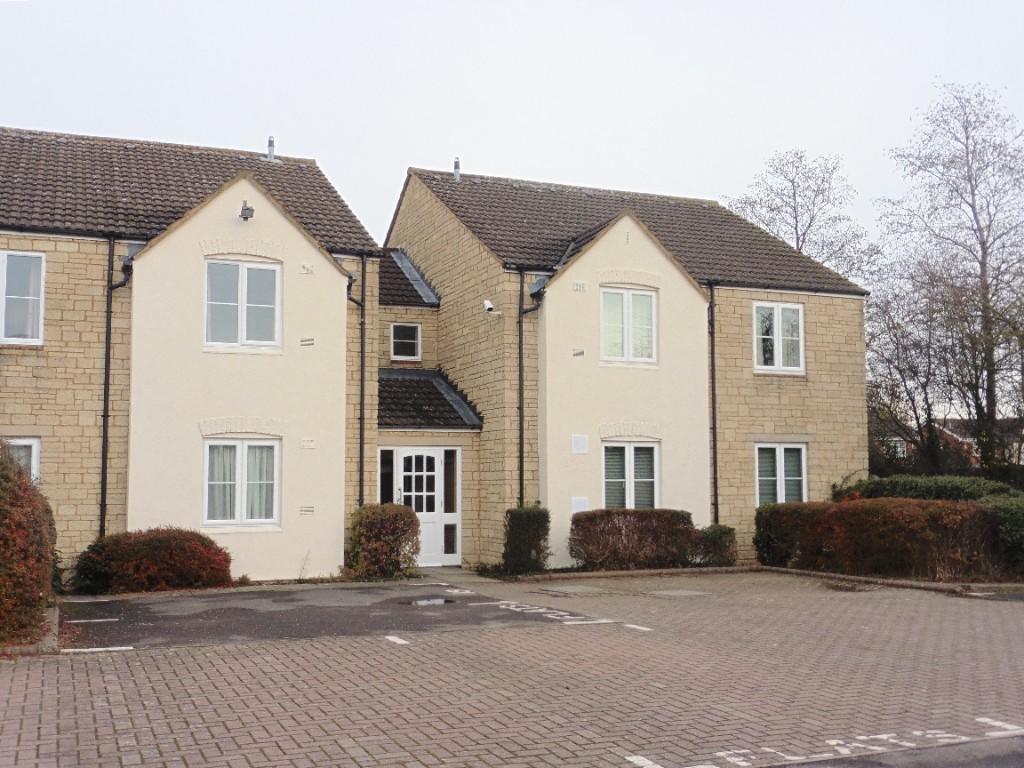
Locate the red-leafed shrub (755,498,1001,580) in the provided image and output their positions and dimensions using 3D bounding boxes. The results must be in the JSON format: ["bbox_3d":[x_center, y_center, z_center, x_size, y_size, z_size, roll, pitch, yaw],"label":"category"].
[{"bbox_3d":[5.748,2.414,16.046,3.450,1.120,1.100,-4,-6,41],"label":"red-leafed shrub"}]

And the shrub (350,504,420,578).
[{"bbox_3d":[-1.975,2.426,15.738,1.020,1.100,0.950,2,-5,-22],"label":"shrub"}]

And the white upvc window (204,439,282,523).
[{"bbox_3d":[-3.988,1.457,14.904,1.101,1.283,0.100,2,-5,-22],"label":"white upvc window"}]

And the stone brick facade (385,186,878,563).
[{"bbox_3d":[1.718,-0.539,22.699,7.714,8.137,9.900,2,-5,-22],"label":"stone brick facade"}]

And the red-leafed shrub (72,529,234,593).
[{"bbox_3d":[-4.889,2.396,13.864,2.030,0.870,0.950,2,-5,-22],"label":"red-leafed shrub"}]

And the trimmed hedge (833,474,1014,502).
[{"bbox_3d":[7.097,2.336,17.462,3.000,1.500,1.300,-2,-5,23],"label":"trimmed hedge"}]

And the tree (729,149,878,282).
[{"bbox_3d":[9.578,-1.706,33.506,5.000,12.200,5.000,2,-5,-22],"label":"tree"}]

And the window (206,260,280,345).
[{"bbox_3d":[-4.020,-1.200,15.116,1.097,1.296,0.100,2,-5,-22],"label":"window"}]

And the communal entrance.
[{"bbox_3d":[-1.584,2.134,17.493,1.494,2.056,0.150,2,-5,-22],"label":"communal entrance"}]

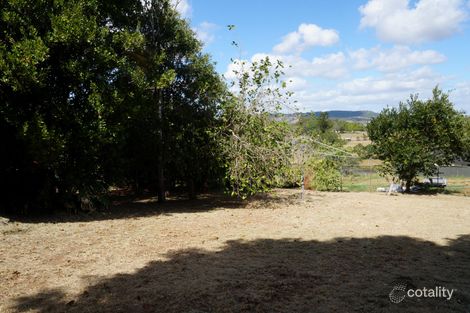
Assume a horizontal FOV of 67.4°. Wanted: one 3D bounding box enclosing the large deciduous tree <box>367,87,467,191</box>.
[{"bbox_3d":[8.200,-0.800,16.000,4.300,4.800,4.100,0,6,0],"label":"large deciduous tree"}]

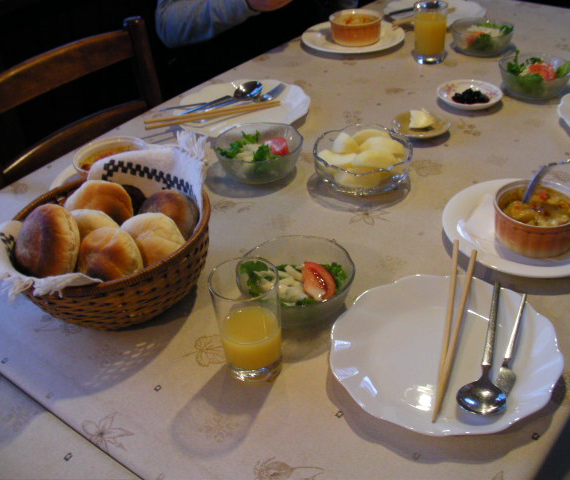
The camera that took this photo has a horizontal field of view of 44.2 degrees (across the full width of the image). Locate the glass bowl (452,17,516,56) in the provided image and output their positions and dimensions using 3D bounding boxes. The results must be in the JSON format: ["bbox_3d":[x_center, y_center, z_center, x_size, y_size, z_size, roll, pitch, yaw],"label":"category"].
[{"bbox_3d":[0.395,-0.408,1.423,0.126,0.048,0.126,1,35,0],"label":"glass bowl"}]

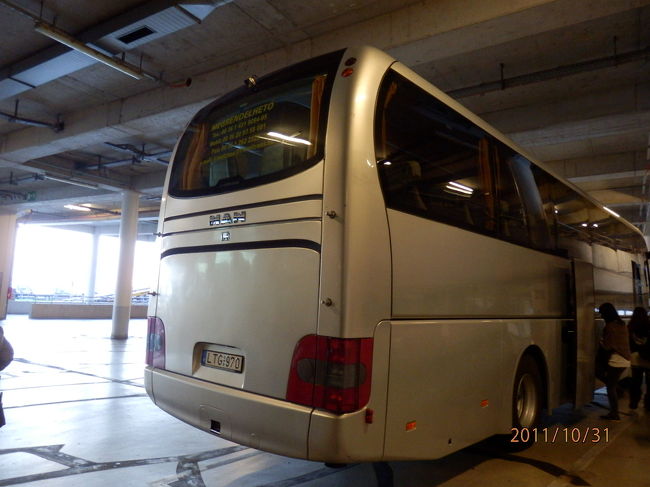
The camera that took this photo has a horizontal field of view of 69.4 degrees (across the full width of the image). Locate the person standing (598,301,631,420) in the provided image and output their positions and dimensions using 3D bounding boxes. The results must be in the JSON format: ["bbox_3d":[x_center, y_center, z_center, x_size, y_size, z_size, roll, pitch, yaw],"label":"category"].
[{"bbox_3d":[3.953,1.598,6.471,0.450,1.560,0.480,-1,-7,26],"label":"person standing"}]

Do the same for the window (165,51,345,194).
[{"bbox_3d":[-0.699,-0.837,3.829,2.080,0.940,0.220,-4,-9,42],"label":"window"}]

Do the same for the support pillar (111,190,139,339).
[{"bbox_3d":[-6.165,0.632,14.586,0.480,4.490,0.480,-4,-9,42],"label":"support pillar"}]

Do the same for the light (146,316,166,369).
[{"bbox_3d":[-1.512,0.894,4.371,0.450,0.430,0.330,-4,-9,42],"label":"light"}]

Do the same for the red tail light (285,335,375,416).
[{"bbox_3d":[0.027,0.797,2.961,0.450,0.430,0.330,-4,-9,42],"label":"red tail light"}]

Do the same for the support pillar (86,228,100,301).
[{"bbox_3d":[-13.031,1.665,26.217,0.450,4.490,0.450,-4,-9,42],"label":"support pillar"}]

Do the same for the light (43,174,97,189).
[{"bbox_3d":[-7.316,-1.813,13.622,0.140,0.120,1.600,-2,-8,32],"label":"light"}]

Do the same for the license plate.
[{"bbox_3d":[-0.772,0.896,3.556,0.530,0.120,0.020,-4,-9,42],"label":"license plate"}]

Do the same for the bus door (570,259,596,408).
[{"bbox_3d":[3.268,1.121,5.964,0.080,1.800,0.900,-4,-9,42],"label":"bus door"}]

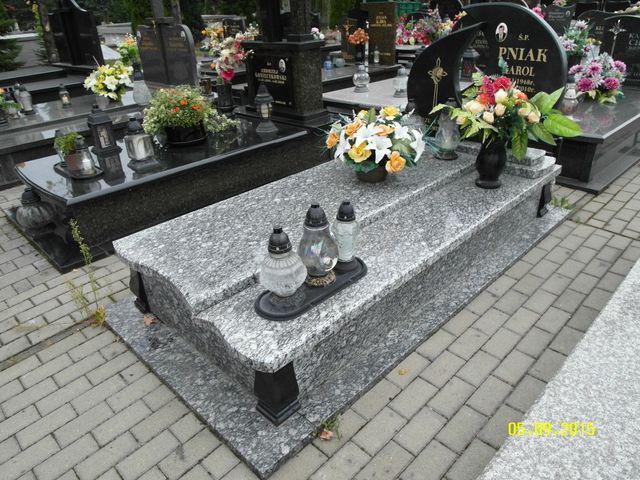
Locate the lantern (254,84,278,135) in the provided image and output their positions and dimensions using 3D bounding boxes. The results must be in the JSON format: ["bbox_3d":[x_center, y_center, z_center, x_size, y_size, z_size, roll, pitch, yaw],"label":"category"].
[{"bbox_3d":[-0.445,-1.075,3.629,0.160,0.355,0.160,-27,37,-36],"label":"lantern"}]

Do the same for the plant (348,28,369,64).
[{"bbox_3d":[0.550,-2.816,6.465,0.280,0.470,0.290,-2,29,1],"label":"plant"}]

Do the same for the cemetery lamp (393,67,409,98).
[{"bbox_3d":[0.816,-1.586,4.450,0.165,0.278,0.165,-2,29,1],"label":"cemetery lamp"}]

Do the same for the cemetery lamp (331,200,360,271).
[{"bbox_3d":[0.101,-0.024,1.810,0.112,0.275,0.112,-2,29,1],"label":"cemetery lamp"}]

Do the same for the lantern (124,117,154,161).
[{"bbox_3d":[-1.226,-0.660,3.004,0.160,0.320,0.160,-27,37,-36],"label":"lantern"}]

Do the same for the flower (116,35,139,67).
[{"bbox_3d":[-2.455,-2.322,5.660,0.280,0.480,0.300,-27,38,-37],"label":"flower"}]

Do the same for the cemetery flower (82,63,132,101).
[{"bbox_3d":[-2.185,-1.604,4.567,0.470,0.400,0.470,-27,38,-37],"label":"cemetery flower"}]

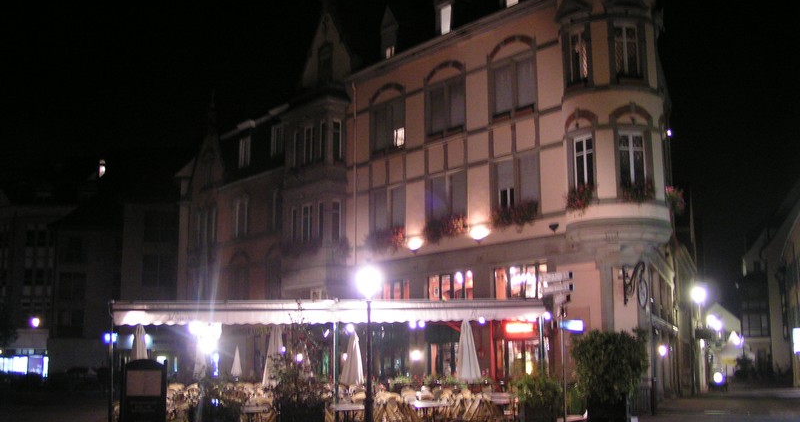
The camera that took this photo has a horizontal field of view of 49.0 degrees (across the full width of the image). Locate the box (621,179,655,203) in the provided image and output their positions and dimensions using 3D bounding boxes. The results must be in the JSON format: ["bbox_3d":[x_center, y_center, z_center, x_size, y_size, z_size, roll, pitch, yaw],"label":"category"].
[{"bbox_3d":[6.959,-0.569,25.746,0.950,0.620,0.450,1,-10,-7],"label":"box"}]

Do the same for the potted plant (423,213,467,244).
[{"bbox_3d":[1.636,0.651,31.935,0.480,0.780,2.050,8,-12,-38],"label":"potted plant"}]

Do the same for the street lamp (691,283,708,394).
[{"bbox_3d":[12.390,5.340,36.372,0.500,4.508,0.500,0,-9,0],"label":"street lamp"}]

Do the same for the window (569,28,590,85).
[{"bbox_3d":[5.498,-4.732,26.897,0.250,1.822,0.826,7,-12,-38],"label":"window"}]

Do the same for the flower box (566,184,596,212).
[{"bbox_3d":[5.352,-0.400,26.039,0.340,0.800,0.880,7,-12,-38],"label":"flower box"}]

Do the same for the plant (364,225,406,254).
[{"bbox_3d":[-0.627,1.139,34.693,0.480,0.800,2.050,8,-12,-38],"label":"plant"}]

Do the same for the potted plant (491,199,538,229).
[{"bbox_3d":[3.804,0.130,29.301,0.480,0.740,1.900,8,-12,-38],"label":"potted plant"}]

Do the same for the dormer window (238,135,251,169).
[{"bbox_3d":[-8.127,-3.085,46.622,0.500,1.920,1.368,7,-12,-38],"label":"dormer window"}]

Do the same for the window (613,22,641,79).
[{"bbox_3d":[6.906,-4.896,26.787,0.820,1.800,0.180,1,-10,-7],"label":"window"}]

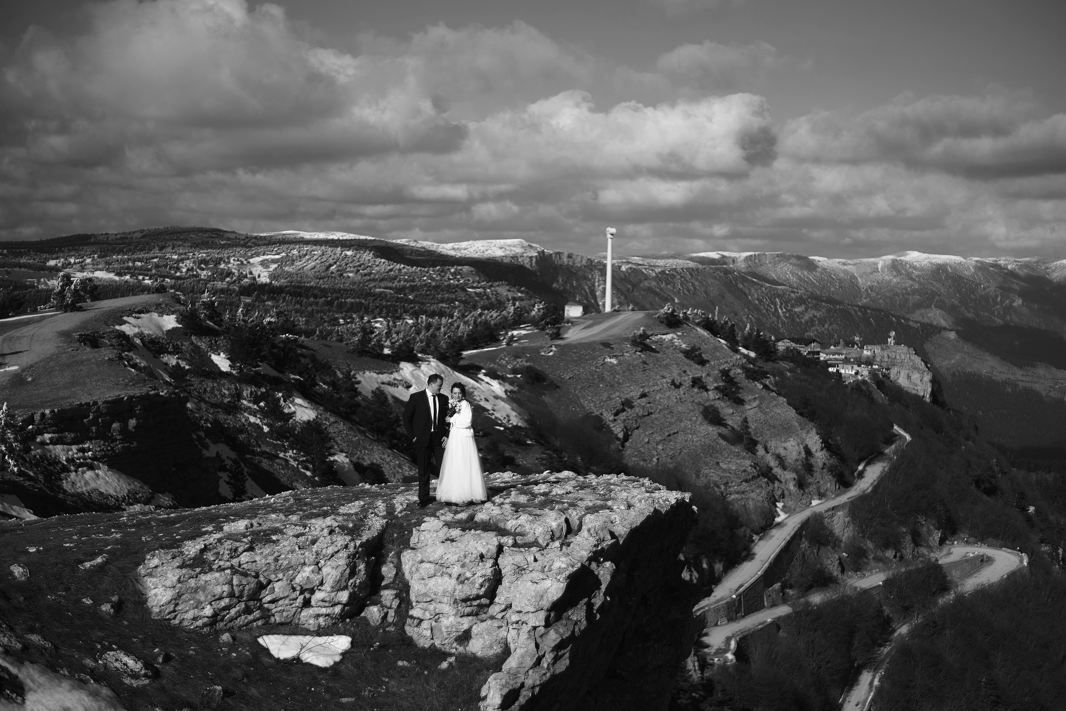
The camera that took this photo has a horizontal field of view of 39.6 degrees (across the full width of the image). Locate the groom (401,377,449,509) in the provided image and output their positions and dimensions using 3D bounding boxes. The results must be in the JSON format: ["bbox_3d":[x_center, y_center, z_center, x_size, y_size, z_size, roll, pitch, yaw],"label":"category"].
[{"bbox_3d":[-1.452,1.155,20.250,0.600,1.790,0.380,0,3,-24],"label":"groom"}]

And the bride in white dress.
[{"bbox_3d":[-0.975,1.204,20.400,0.680,1.610,0.680,4,4,45],"label":"bride in white dress"}]

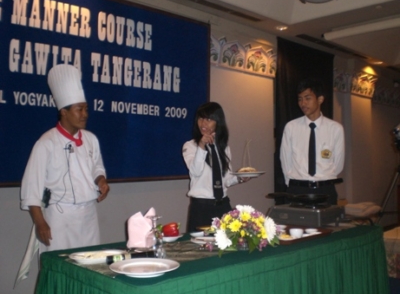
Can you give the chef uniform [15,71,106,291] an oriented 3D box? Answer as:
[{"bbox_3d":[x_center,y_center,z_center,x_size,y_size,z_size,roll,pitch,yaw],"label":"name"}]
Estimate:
[{"bbox_3d":[-0.840,0.300,2.700,0.520,1.600,0.360,1,-1,-41],"label":"chef uniform"}]

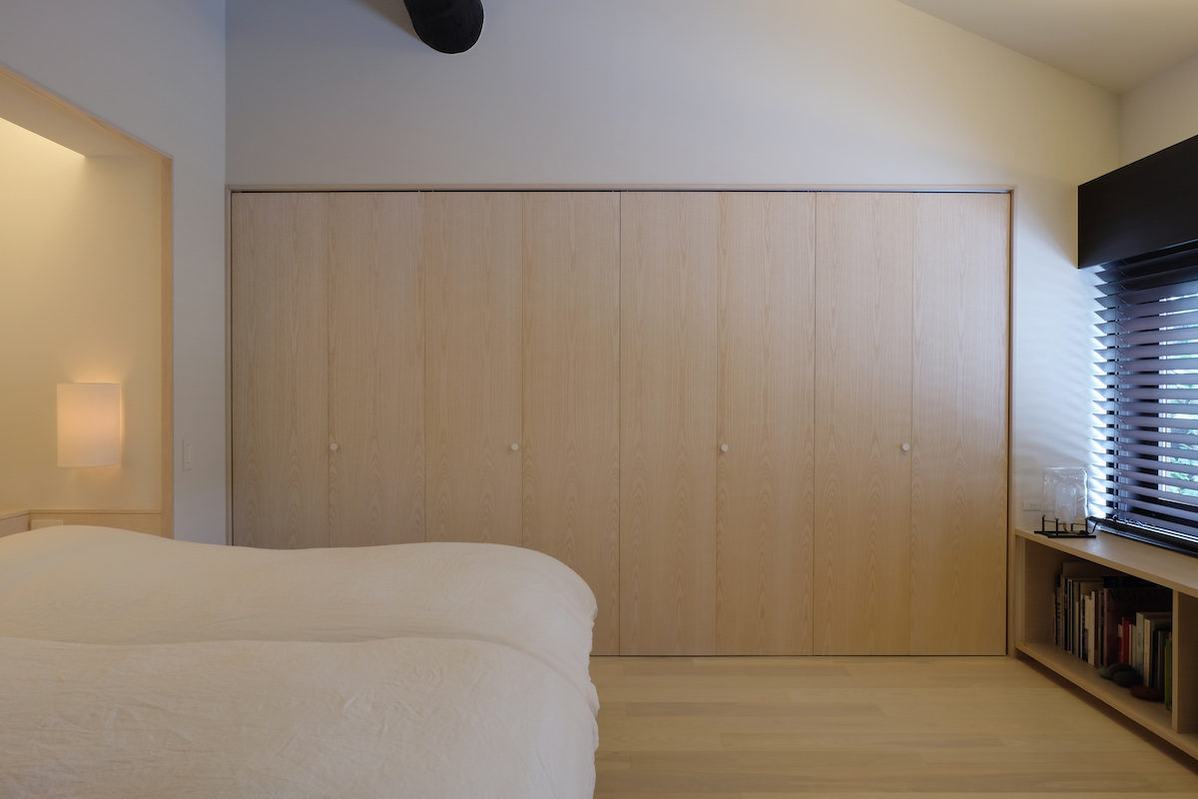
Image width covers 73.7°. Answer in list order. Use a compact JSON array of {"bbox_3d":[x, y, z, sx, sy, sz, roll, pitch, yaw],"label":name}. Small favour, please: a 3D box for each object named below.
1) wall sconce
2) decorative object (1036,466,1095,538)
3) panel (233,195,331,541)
[{"bbox_3d":[-1.905,0.095,2.943,0.216,0.303,0.110,0,1,0],"label":"wall sconce"},{"bbox_3d":[1.920,0.422,3.294,0.190,0.284,0.120,0,1,0],"label":"decorative object"},{"bbox_3d":[-1.380,0.107,3.478,0.420,1.997,0.040,0,1,0],"label":"panel"}]

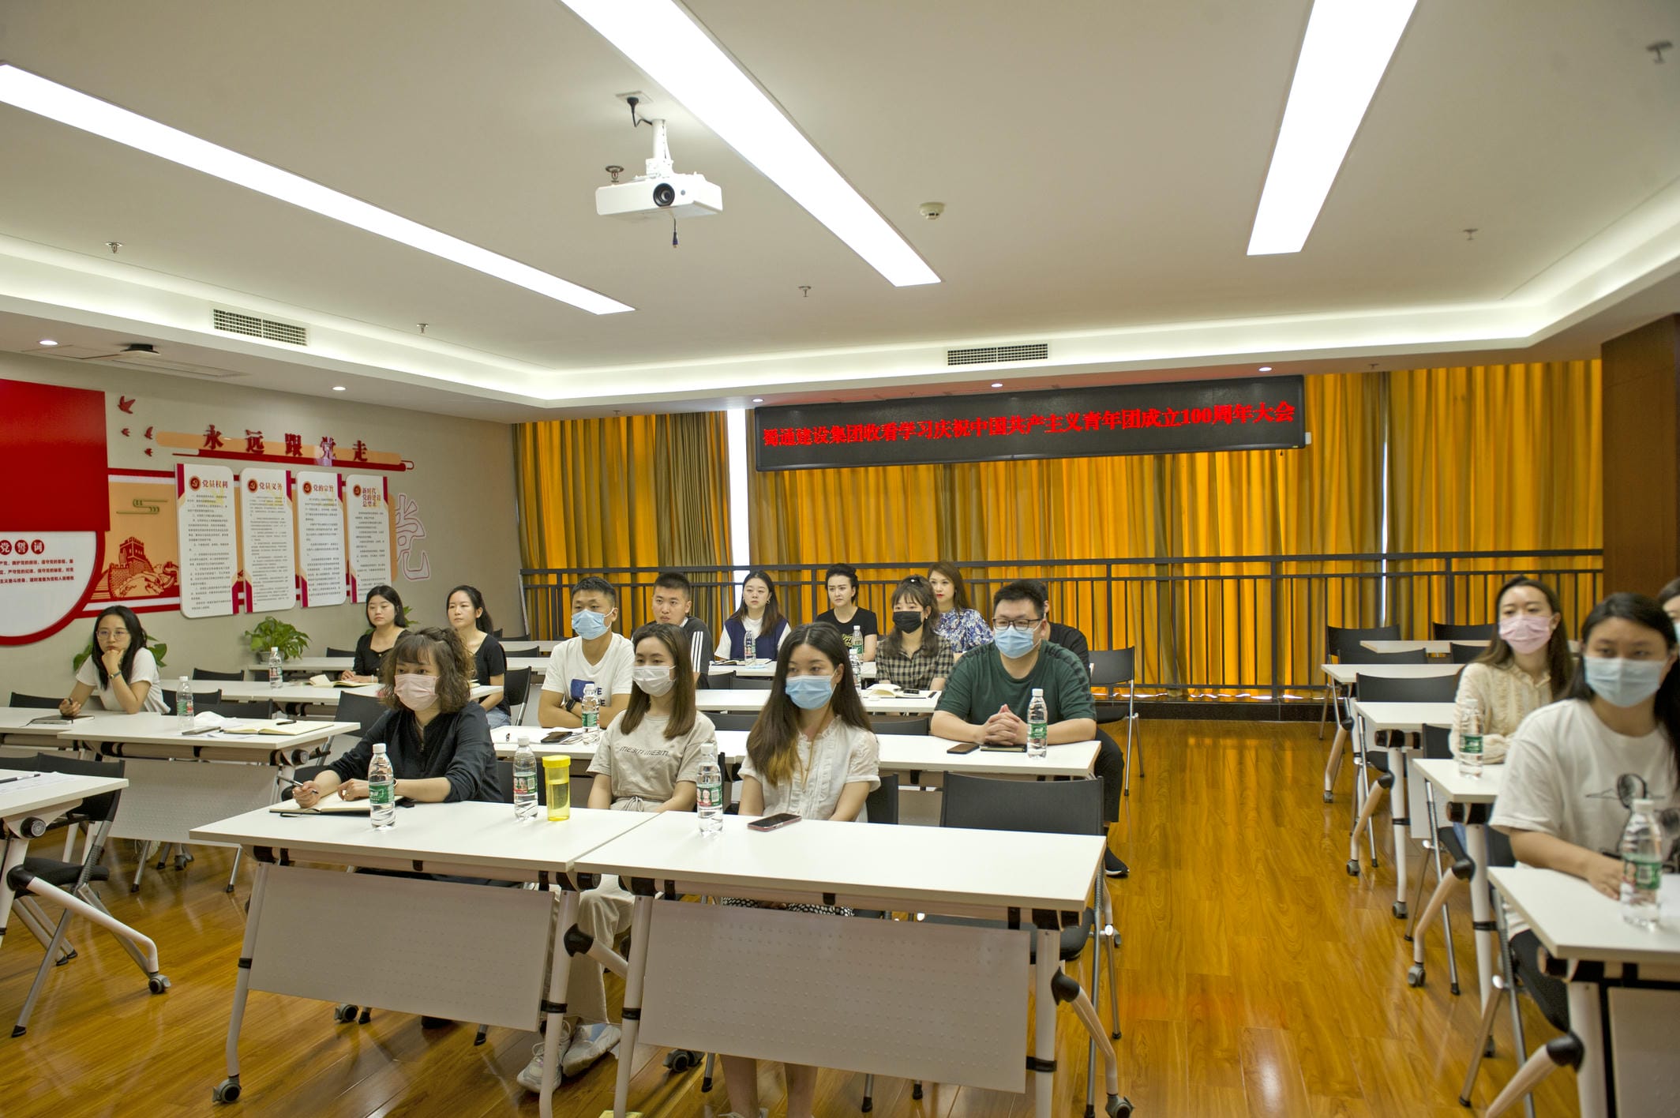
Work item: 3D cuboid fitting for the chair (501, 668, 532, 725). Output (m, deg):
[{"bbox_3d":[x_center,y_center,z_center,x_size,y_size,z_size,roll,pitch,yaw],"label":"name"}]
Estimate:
[{"bbox_3d":[-2.073,1.038,6.401,0.480,0.790,0.550,-1,1,12],"label":"chair"}]

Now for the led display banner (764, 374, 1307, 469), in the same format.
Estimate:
[{"bbox_3d":[1.376,-1.062,9.008,4.380,0.530,0.090,-1,1,17],"label":"led display banner"}]

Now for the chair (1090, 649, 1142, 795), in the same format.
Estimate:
[{"bbox_3d":[1.494,0.929,6.592,0.500,0.800,0.540,-1,2,17],"label":"chair"}]

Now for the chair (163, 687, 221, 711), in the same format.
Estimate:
[{"bbox_3d":[-3.472,1.088,5.674,0.480,0.790,0.550,-1,1,10],"label":"chair"}]

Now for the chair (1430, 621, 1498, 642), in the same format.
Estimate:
[{"bbox_3d":[4.118,0.849,7.184,0.500,0.800,0.540,-1,2,17],"label":"chair"}]

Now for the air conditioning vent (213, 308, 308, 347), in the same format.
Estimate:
[{"bbox_3d":[-3.467,-1.383,6.727,0.030,0.125,0.710,-1,1,17],"label":"air conditioning vent"}]

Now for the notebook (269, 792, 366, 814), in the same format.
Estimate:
[{"bbox_3d":[-1.462,0.728,3.354,0.360,0.022,0.250,-1,2,17],"label":"notebook"}]

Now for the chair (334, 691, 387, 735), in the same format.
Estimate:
[{"bbox_3d":[-2.296,1.066,5.383,0.480,0.790,0.550,-1,1,14],"label":"chair"}]

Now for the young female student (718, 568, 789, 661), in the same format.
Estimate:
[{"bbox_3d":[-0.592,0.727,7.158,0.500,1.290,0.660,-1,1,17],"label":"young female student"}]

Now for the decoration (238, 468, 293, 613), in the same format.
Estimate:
[{"bbox_3d":[-3.987,-0.132,7.809,0.030,0.990,0.450,-1,1,17],"label":"decoration"}]

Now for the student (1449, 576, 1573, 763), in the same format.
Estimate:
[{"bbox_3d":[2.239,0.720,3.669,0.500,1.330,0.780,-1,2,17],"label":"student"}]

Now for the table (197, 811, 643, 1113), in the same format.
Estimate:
[{"bbox_3d":[-1.145,1.109,3.171,1.210,0.745,0.510,-1,1,17],"label":"table"}]

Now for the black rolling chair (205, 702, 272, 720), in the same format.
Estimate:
[{"bbox_3d":[-2.929,1.085,5.208,0.480,0.790,0.550,-1,1,4],"label":"black rolling chair"}]

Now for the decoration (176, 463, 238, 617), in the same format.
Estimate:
[{"bbox_3d":[-4.045,-0.116,7.193,0.025,0.960,0.450,-1,2,17],"label":"decoration"}]

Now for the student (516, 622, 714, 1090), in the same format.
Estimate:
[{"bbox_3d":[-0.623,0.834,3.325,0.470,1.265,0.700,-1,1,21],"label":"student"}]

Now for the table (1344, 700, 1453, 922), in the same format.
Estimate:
[{"bbox_3d":[2.735,0.988,4.383,1.210,0.745,0.510,-1,1,17],"label":"table"}]

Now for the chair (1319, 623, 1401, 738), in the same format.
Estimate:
[{"bbox_3d":[3.550,0.875,7.521,0.510,0.790,0.570,-1,1,17],"label":"chair"}]

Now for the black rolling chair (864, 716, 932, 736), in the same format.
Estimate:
[{"bbox_3d":[0.066,1.031,4.330,0.500,0.790,0.560,-1,1,17],"label":"black rolling chair"}]

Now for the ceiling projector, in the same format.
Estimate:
[{"bbox_3d":[-0.601,-1.310,3.767,0.340,0.335,0.260,-1,2,17],"label":"ceiling projector"}]

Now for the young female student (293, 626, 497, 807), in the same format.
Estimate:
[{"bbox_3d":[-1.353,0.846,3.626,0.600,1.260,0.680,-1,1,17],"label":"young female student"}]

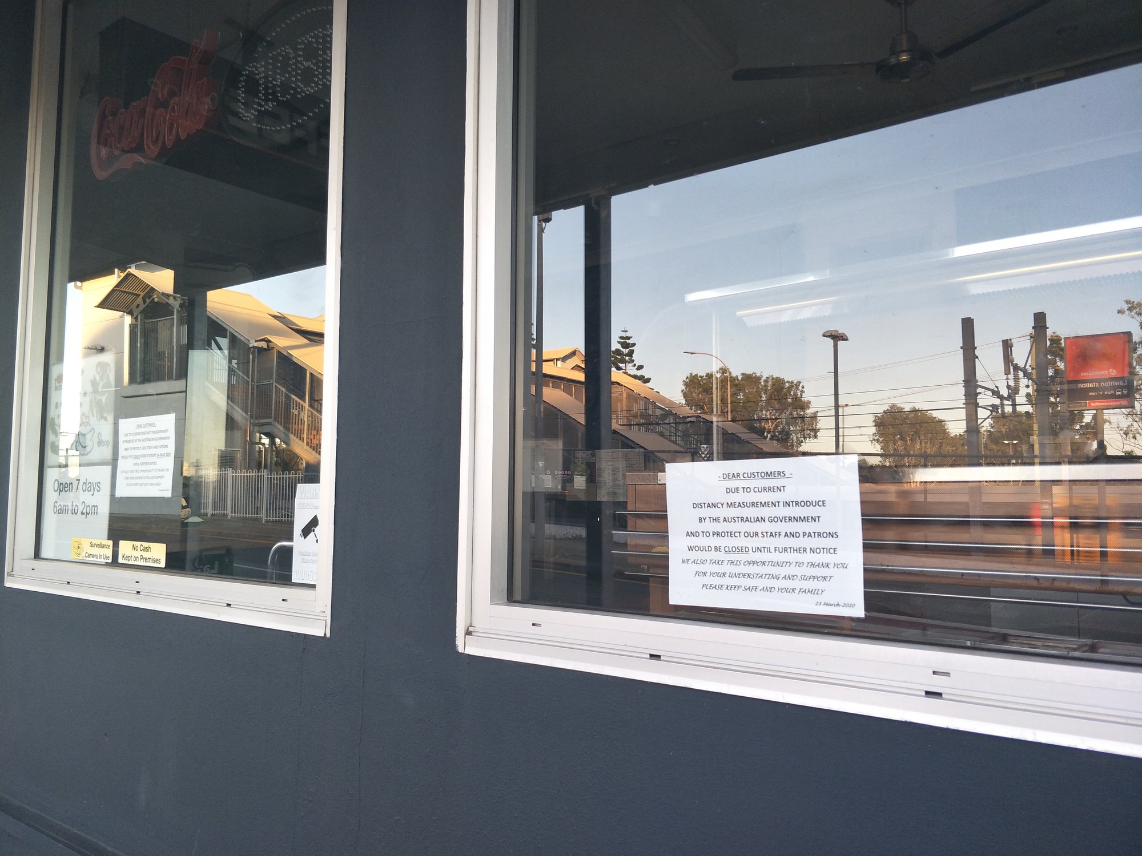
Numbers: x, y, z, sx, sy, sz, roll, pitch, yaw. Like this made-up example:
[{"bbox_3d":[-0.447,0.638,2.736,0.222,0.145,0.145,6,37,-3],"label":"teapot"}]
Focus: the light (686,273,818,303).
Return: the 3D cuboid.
[{"bbox_3d":[1.524,-1.164,6.622,1.200,0.080,0.120,-3,-6,34],"label":"light"}]

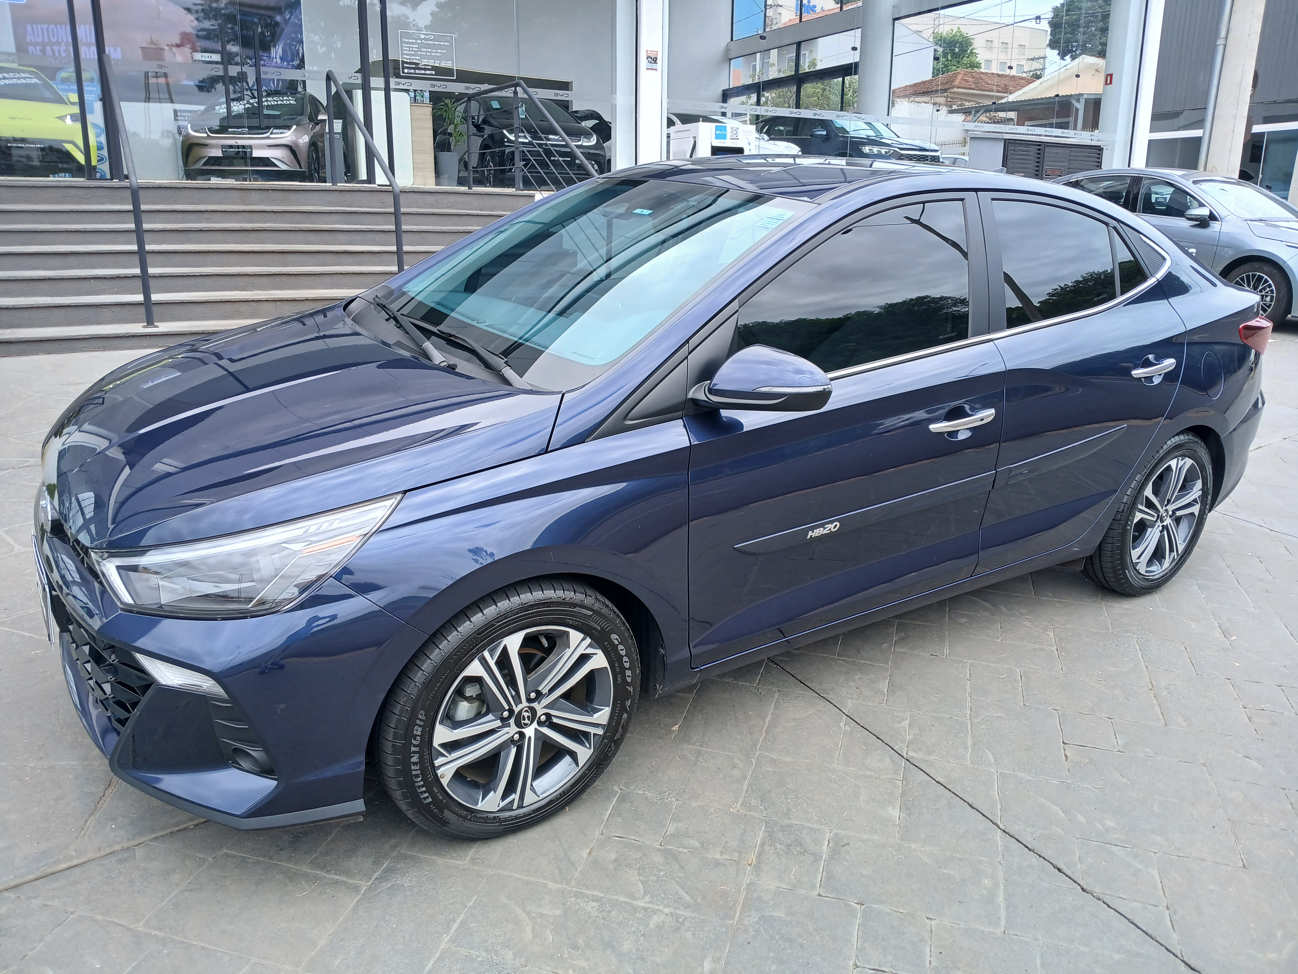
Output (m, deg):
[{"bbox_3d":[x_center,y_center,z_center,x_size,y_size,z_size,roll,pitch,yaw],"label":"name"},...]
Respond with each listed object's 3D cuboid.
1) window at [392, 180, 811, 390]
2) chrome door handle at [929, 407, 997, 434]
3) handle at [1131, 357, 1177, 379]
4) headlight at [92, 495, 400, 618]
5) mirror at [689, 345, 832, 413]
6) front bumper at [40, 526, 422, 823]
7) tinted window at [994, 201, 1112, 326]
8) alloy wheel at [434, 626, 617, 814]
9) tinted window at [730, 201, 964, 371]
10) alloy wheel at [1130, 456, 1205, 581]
[{"bbox_3d":[-0.247,-0.674,2.777,0.970,0.120,1.360,-34,33,-21],"label":"window"},{"bbox_3d":[0.855,-0.181,2.653,0.265,0.042,0.045,-11,23,-32],"label":"chrome door handle"},{"bbox_3d":[1.612,-0.383,3.111,0.255,0.045,0.045,-11,23,-32],"label":"handle"},{"bbox_3d":[-0.771,0.129,1.888,0.540,0.235,0.330,-11,23,-32],"label":"headlight"},{"bbox_3d":[0.242,-0.235,2.165,0.220,0.180,0.220,-11,23,-32],"label":"mirror"},{"bbox_3d":[-1.169,0.214,2.457,0.640,0.530,1.700,-11,23,-32],"label":"front bumper"},{"bbox_3d":[1.234,-0.682,2.934,0.585,0.370,0.050,-11,3,-32],"label":"tinted window"},{"bbox_3d":[-0.304,0.490,2.197,0.435,0.435,0.170,-11,23,-32],"label":"alloy wheel"},{"bbox_3d":[0.550,-0.532,2.508,0.890,0.415,0.050,-11,2,-32],"label":"tinted window"},{"bbox_3d":[1.806,0.085,3.533,0.435,0.435,0.170,-11,23,-32],"label":"alloy wheel"}]

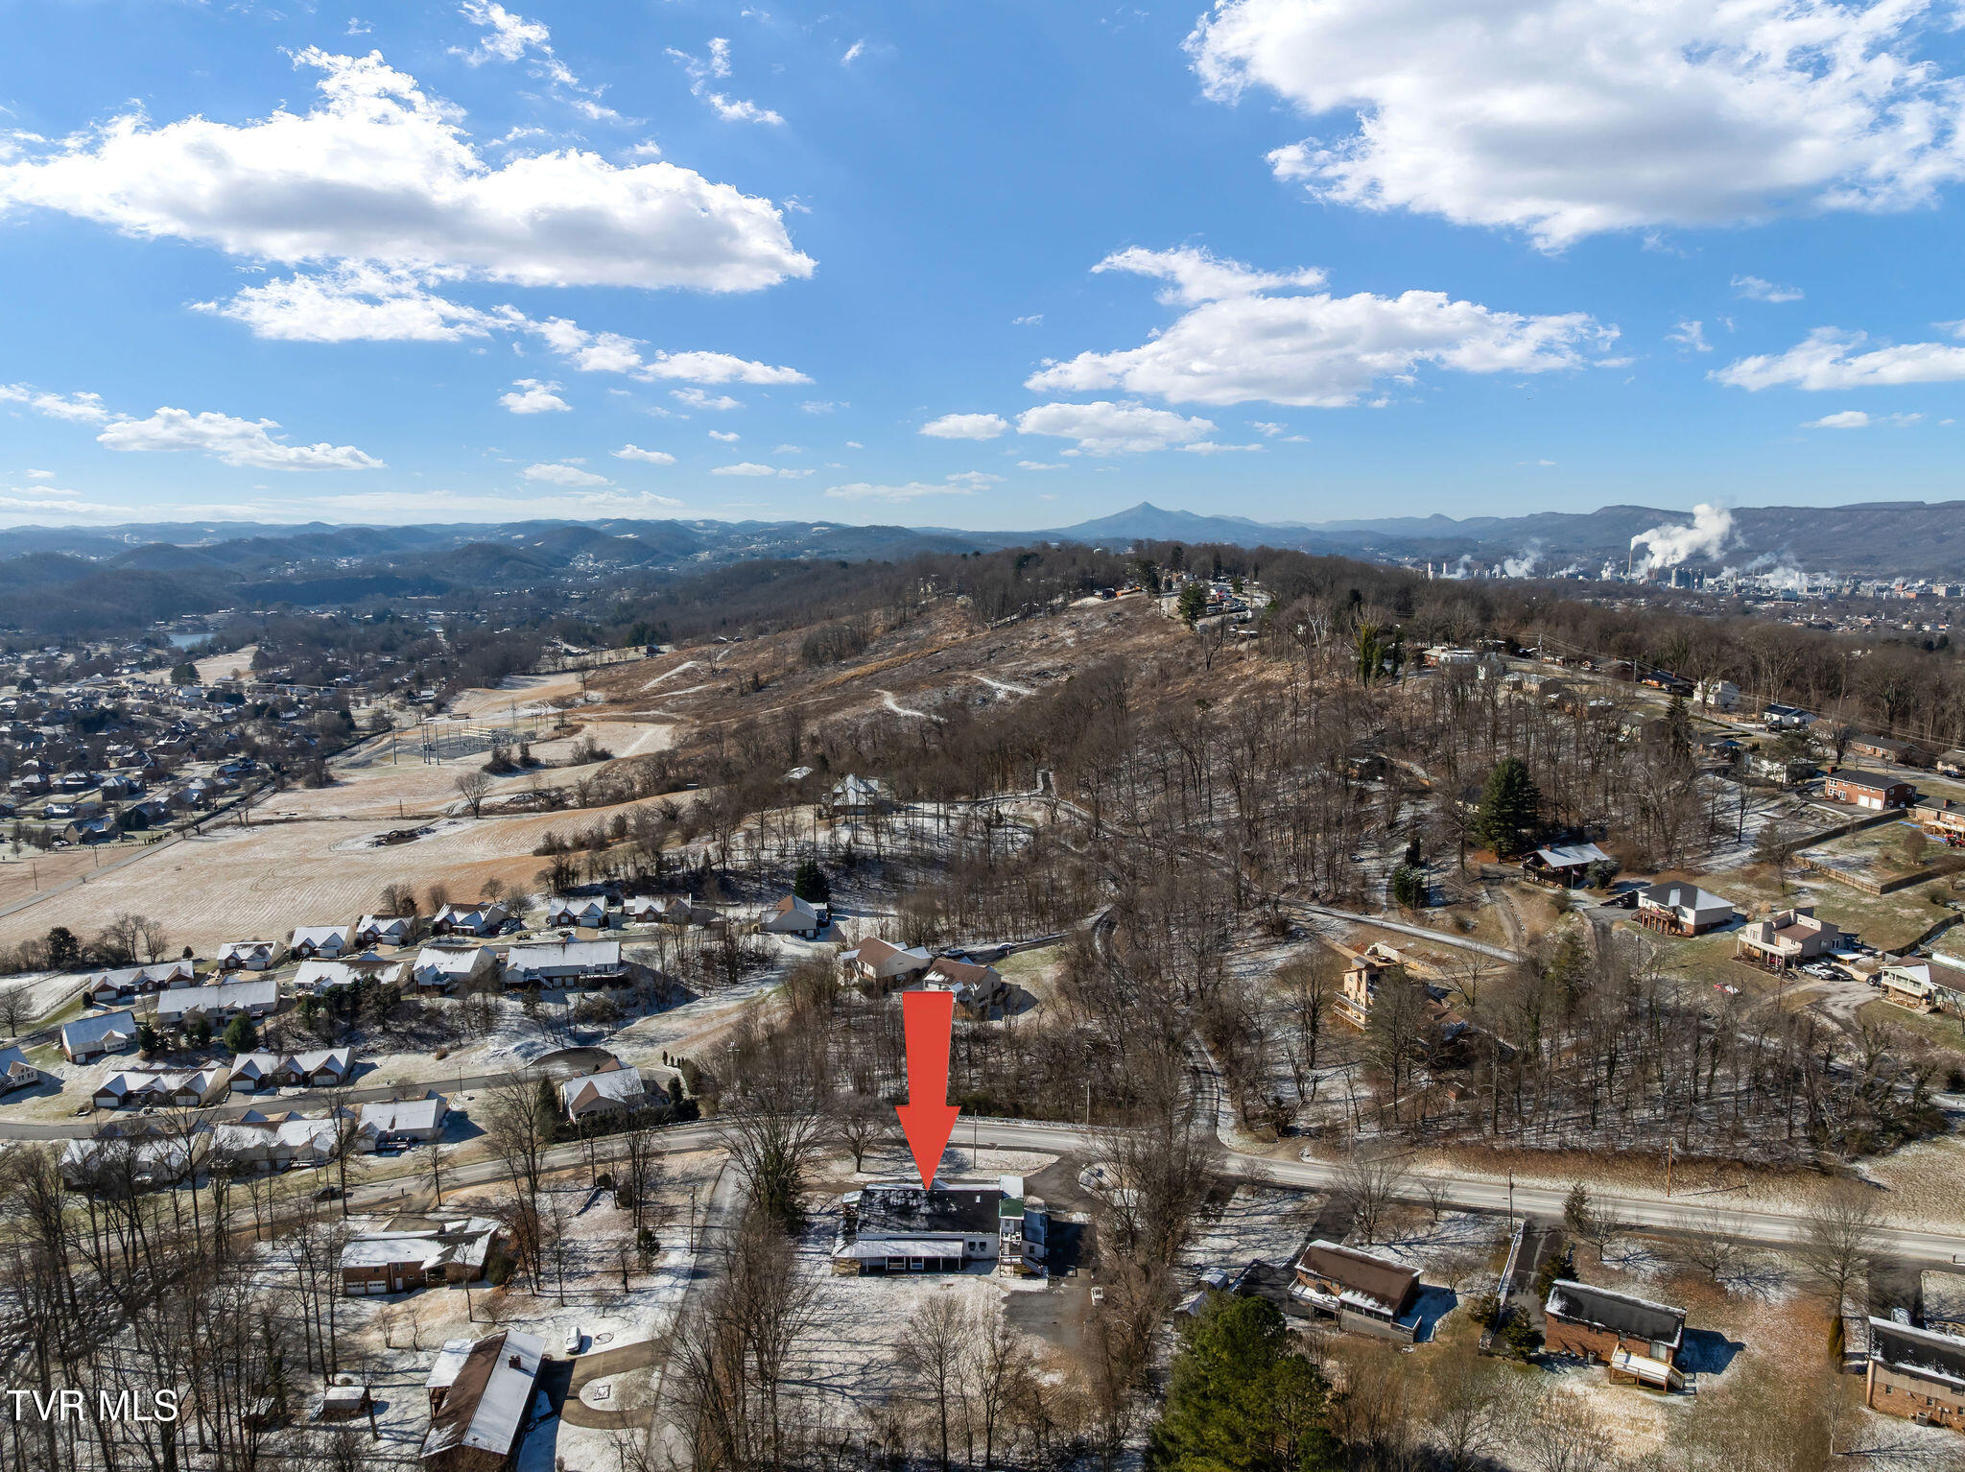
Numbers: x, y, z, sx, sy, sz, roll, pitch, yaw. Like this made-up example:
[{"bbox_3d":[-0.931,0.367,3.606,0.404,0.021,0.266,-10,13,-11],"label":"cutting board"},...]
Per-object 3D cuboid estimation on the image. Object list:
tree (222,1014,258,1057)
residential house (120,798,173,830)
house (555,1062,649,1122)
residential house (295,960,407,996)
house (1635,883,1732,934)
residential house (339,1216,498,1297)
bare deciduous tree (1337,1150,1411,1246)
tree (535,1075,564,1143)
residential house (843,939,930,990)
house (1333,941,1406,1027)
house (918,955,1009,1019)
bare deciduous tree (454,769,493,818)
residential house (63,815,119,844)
[{"bbox_3d":[-173.540,69.690,318.000,8.000,9.900,8.000,0,8,0],"label":"tree"},{"bbox_3d":[-376.000,36.140,612.410,11.200,9.000,17.500,0,9,0],"label":"residential house"},{"bbox_3d":[-74.379,68.654,266.611,14.000,6.300,16.000,-4,9,-25],"label":"house"},{"bbox_3d":[-161.210,61.480,348.000,25.200,7.200,11.300,0,8,2],"label":"residential house"},{"bbox_3d":[127.740,31.260,248.000,11.800,7.300,13.300,-3,9,-20],"label":"house"},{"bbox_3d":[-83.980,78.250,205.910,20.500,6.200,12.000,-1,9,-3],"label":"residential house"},{"bbox_3d":[56.830,66.970,197.670,10.500,14.950,10.500,0,9,0],"label":"bare deciduous tree"},{"bbox_3d":[-80.590,69.410,253.000,4.980,13.230,4.980,0,8,0],"label":"tree"},{"bbox_3d":[-22.105,50.826,313.093,16.500,8.000,13.000,-6,10,-34],"label":"residential house"},{"bbox_3d":[71.896,45.273,252.098,10.500,12.800,10.500,-2,9,-16],"label":"house"},{"bbox_3d":[-3.830,48.680,266.560,12.200,7.700,10.300,4,10,27],"label":"house"},{"bbox_3d":[-211.090,24.210,564.740,15.620,20.720,15.620,0,9,0],"label":"bare deciduous tree"},{"bbox_3d":[-354.391,36.343,541.329,17.000,8.000,14.000,-7,11,-41],"label":"residential house"}]

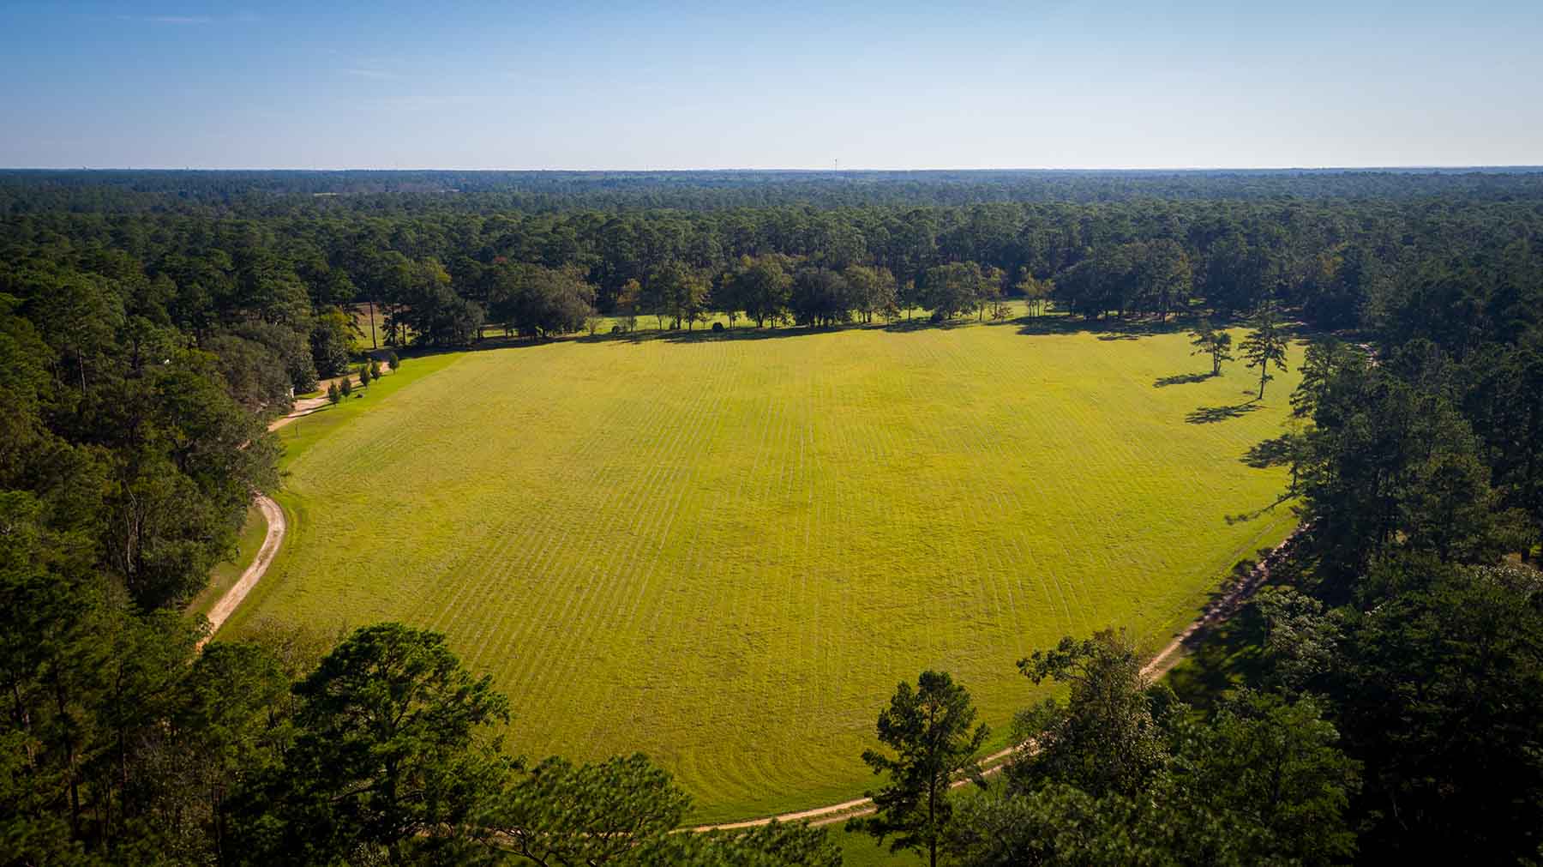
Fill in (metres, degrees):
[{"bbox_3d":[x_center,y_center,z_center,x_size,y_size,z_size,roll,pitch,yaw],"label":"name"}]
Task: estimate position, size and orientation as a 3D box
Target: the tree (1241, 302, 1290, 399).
[{"bbox_3d":[117.550,-19.670,233.570,11.760,23.600,11.410,0,15,0],"label":"tree"}]

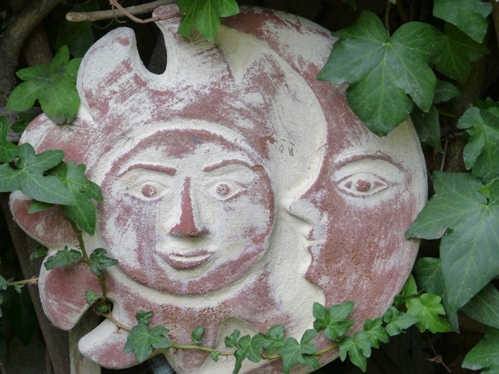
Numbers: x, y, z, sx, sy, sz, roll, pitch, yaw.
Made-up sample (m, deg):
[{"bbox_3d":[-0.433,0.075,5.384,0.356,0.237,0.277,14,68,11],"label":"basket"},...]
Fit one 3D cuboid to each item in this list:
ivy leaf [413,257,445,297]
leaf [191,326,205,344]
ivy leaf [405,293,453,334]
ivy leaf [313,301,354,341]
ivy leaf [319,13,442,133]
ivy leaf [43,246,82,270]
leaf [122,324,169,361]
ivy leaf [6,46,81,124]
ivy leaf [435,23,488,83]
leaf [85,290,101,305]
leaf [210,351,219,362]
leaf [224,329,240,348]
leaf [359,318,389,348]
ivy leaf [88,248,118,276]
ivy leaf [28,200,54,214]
[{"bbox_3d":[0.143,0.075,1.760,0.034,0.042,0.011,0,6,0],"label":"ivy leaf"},{"bbox_3d":[-0.039,0.113,1.730,0.011,0.014,0.005,0,6,0],"label":"leaf"},{"bbox_3d":[0.127,0.089,1.600,0.032,0.028,0.007,-1,-20,-10],"label":"ivy leaf"},{"bbox_3d":[0.059,0.093,1.580,0.029,0.027,0.008,0,-20,0],"label":"ivy leaf"},{"bbox_3d":[0.088,-0.078,1.560,0.084,0.087,0.019,0,-18,0],"label":"ivy leaf"},{"bbox_3d":[-0.129,0.050,1.580,0.026,0.007,0.018,1,50,5],"label":"ivy leaf"},{"bbox_3d":[-0.078,0.117,1.720,0.036,0.030,0.010,0,6,0],"label":"leaf"},{"bbox_3d":[-0.156,-0.077,1.730,0.057,0.059,0.017,0,6,0],"label":"ivy leaf"},{"bbox_3d":[0.164,-0.107,1.790,0.050,0.052,0.015,0,6,0],"label":"ivy leaf"},{"bbox_3d":[-0.119,0.084,1.730,0.011,0.011,0.005,0,6,0],"label":"leaf"},{"bbox_3d":[-0.027,0.129,1.730,0.006,0.009,0.004,0,6,0],"label":"leaf"},{"bbox_3d":[-0.012,0.106,1.585,0.011,0.013,0.005,1,-20,10],"label":"leaf"},{"bbox_3d":[0.095,0.111,1.730,0.023,0.023,0.008,0,6,0],"label":"leaf"},{"bbox_3d":[-0.101,0.052,1.585,0.020,0.020,0.007,-1,-30,-5],"label":"ivy leaf"},{"bbox_3d":[-0.156,0.013,1.720,0.023,0.015,0.007,0,6,0],"label":"ivy leaf"}]

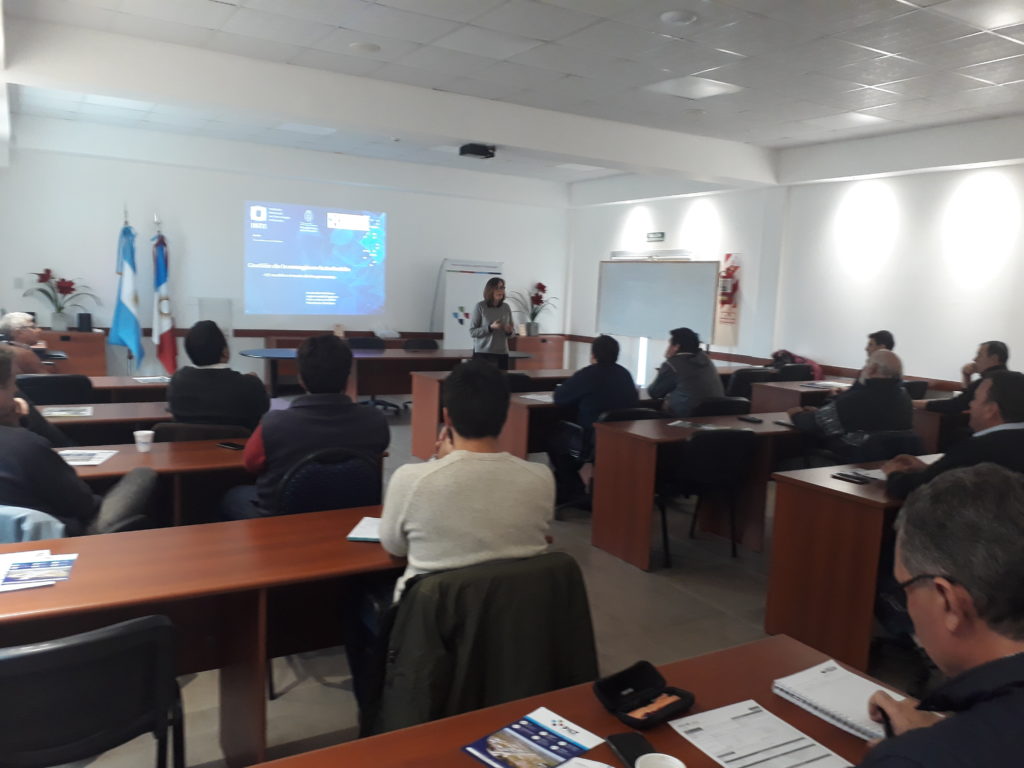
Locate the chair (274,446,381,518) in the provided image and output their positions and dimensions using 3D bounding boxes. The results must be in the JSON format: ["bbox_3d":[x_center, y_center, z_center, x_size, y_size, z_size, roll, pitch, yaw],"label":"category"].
[{"bbox_3d":[-0.806,0.677,3.271,0.500,0.880,0.560,-2,9,-31],"label":"chair"}]

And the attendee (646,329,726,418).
[{"bbox_3d":[1.212,0.220,6.052,0.520,1.310,0.780,-4,10,-42],"label":"attendee"}]

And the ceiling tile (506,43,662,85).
[{"bbox_3d":[0.351,-2.292,5.642,0.610,0.020,0.610,-2,9,-31],"label":"ceiling tile"}]

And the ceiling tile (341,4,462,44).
[{"bbox_3d":[-0.704,-2.272,5.066,0.610,0.020,0.610,-2,9,-30],"label":"ceiling tile"}]

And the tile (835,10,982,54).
[{"bbox_3d":[2.316,-2.063,4.686,0.610,0.020,0.600,-2,9,-31],"label":"tile"}]

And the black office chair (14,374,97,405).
[{"bbox_3d":[-2.918,0.376,4.973,0.540,0.830,0.570,-2,8,-31],"label":"black office chair"}]

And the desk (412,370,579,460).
[{"bbox_3d":[0.024,0.278,7.373,1.860,0.750,0.570,-2,9,-31],"label":"desk"}]

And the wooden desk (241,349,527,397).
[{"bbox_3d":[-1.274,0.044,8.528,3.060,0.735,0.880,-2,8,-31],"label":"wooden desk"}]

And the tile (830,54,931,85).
[{"bbox_3d":[2.536,-2.162,5.506,0.610,0.020,0.600,-2,9,-31],"label":"tile"}]

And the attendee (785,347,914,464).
[{"bbox_3d":[2.105,0.387,5.178,0.620,1.290,0.850,-2,9,-30],"label":"attendee"}]

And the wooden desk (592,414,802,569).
[{"bbox_3d":[1.382,0.612,5.039,1.780,0.735,0.570,-2,8,-31],"label":"wooden desk"}]

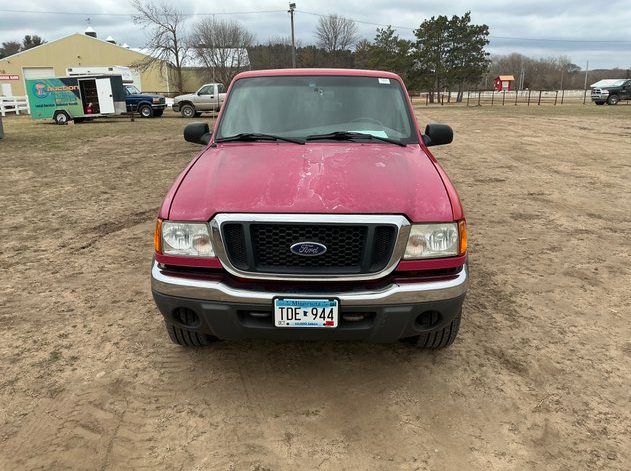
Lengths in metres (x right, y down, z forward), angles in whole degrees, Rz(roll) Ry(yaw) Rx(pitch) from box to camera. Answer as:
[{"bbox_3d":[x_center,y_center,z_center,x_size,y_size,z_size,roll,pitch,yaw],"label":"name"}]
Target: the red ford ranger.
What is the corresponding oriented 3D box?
[{"bbox_3d":[0.055,-0.639,4.815,1.860,1.750,5.060,0,16,2],"label":"red ford ranger"}]

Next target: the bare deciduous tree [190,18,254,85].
[{"bbox_3d":[-11.300,-21.712,62.410,8.300,9.700,8.000,0,16,0],"label":"bare deciduous tree"}]

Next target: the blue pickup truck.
[{"bbox_3d":[-11.300,-7.582,28.311,5.450,1.830,2.000,2,16,6],"label":"blue pickup truck"}]

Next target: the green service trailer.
[{"bbox_3d":[-11.250,-6.540,24.448,4.300,2.100,1.950,-7,17,-11],"label":"green service trailer"}]

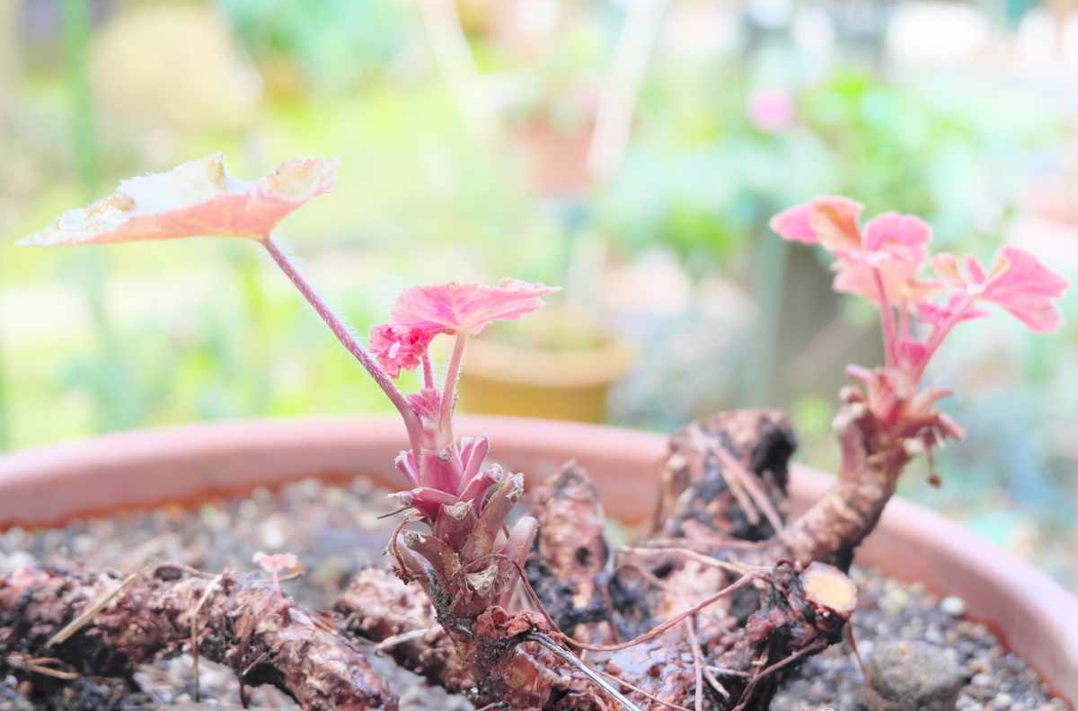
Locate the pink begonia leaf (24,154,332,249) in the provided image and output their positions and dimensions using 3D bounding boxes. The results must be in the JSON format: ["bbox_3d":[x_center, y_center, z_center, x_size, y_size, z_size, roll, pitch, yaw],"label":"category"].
[{"bbox_3d":[-0.082,-0.035,0.360,0.073,0.019,0.050,0,14,0],"label":"pink begonia leaf"}]

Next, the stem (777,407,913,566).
[{"bbox_3d":[0.076,0.033,0.395,0.018,0.039,0.017,27,12,-7],"label":"stem"}]

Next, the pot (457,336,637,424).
[{"bbox_3d":[0.003,0.078,1.860,0.210,0.185,0.210,0,14,0],"label":"pot"}]

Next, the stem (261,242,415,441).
[{"bbox_3d":[-0.044,-0.005,0.360,0.006,0.057,0.005,-36,11,8],"label":"stem"}]

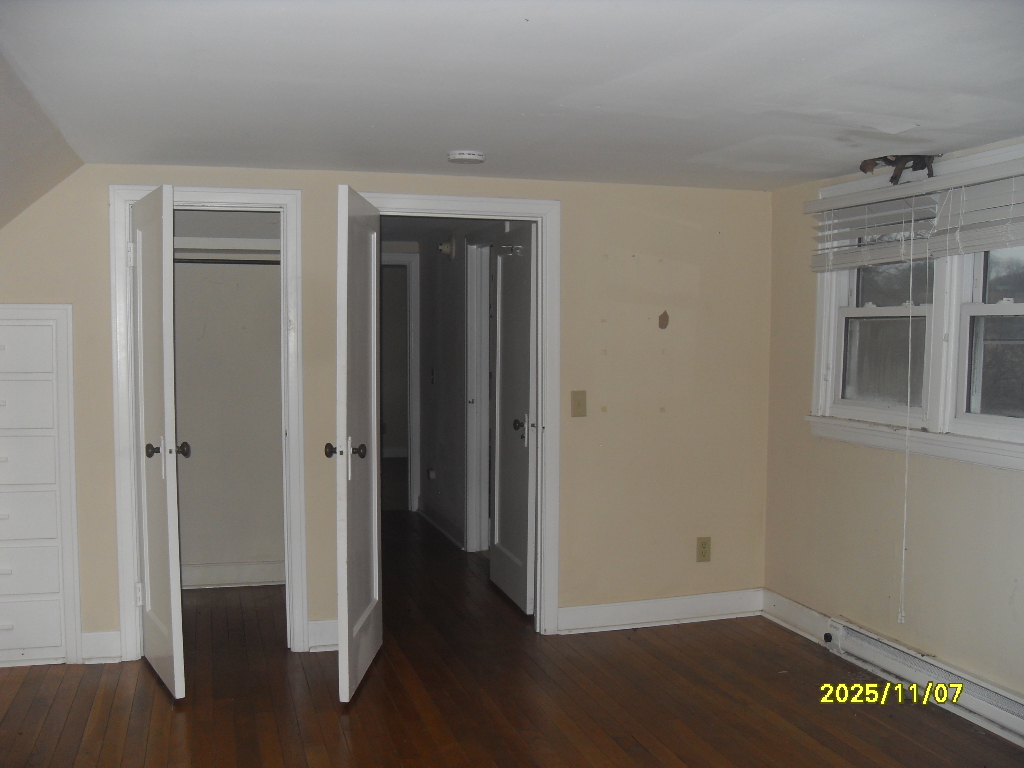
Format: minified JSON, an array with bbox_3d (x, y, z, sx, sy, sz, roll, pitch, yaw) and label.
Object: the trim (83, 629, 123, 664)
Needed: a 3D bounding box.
[{"bbox_3d":[-1.619,1.043,3.967,0.149,0.131,0.025,-1,3,-16],"label":"trim"}]

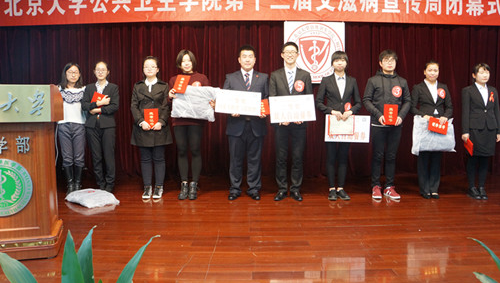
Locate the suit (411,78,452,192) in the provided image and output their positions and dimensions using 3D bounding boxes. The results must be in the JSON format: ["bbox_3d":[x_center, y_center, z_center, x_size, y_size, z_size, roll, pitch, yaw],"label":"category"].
[{"bbox_3d":[2.072,-0.034,4.280,0.455,1.302,0.320,1,4,8],"label":"suit"}]

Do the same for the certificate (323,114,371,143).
[{"bbox_3d":[1.053,-0.136,4.050,0.480,0.290,0.020,1,4,0],"label":"certificate"}]

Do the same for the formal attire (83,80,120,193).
[{"bbox_3d":[-1.839,-0.059,4.620,0.434,1.362,0.320,-1,4,-11],"label":"formal attire"}]

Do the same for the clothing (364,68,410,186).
[{"bbox_3d":[1.557,-0.131,4.260,0.529,1.329,0.330,1,4,8],"label":"clothing"}]

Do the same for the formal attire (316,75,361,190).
[{"bbox_3d":[1.006,-0.117,4.260,0.516,1.312,0.320,1,4,8],"label":"formal attire"}]

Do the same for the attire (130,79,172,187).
[{"bbox_3d":[-1.132,-0.101,4.330,0.477,1.242,0.320,-1,4,-7],"label":"attire"}]

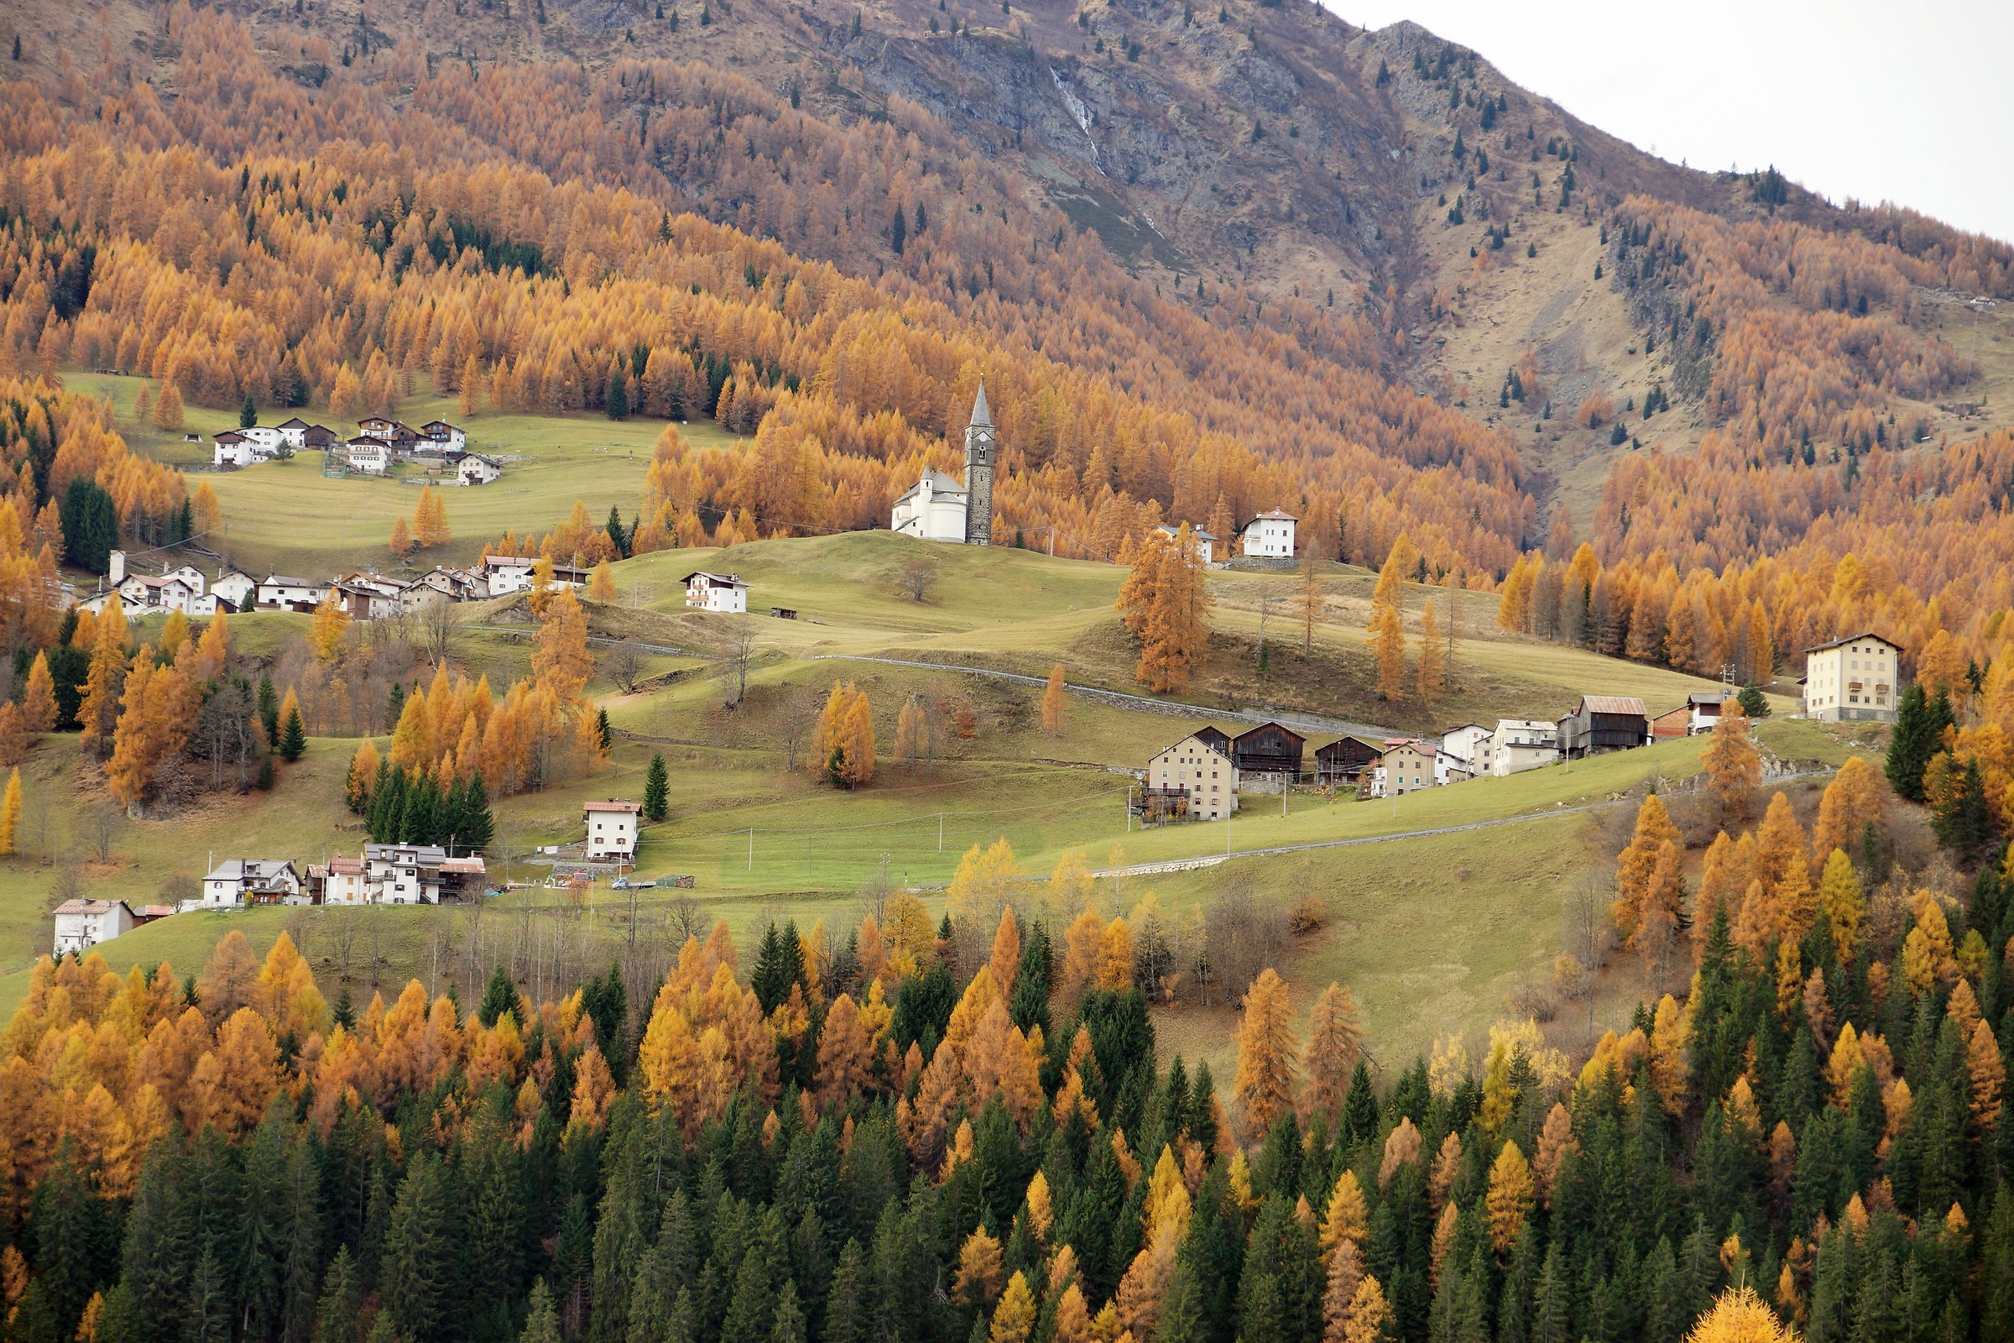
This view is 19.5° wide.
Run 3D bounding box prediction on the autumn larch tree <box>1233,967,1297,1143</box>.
[{"bbox_3d":[38.750,57.970,882.000,9.400,26.830,9.400,2,-5,0],"label":"autumn larch tree"}]

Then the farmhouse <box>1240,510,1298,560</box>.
[{"bbox_3d":[50.330,-26.290,1128.570,8.200,9.200,8.200,4,-7,-22],"label":"farmhouse"}]

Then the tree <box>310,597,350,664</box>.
[{"bbox_3d":[-153.380,-9.800,1330.000,8.990,17.460,8.990,2,-5,0],"label":"tree"}]

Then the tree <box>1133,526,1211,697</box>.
[{"bbox_3d":[32.100,-12.290,1130.000,14.070,32.250,14.070,2,-6,0],"label":"tree"}]

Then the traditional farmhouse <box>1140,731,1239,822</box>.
[{"bbox_3d":[34.660,19.650,1100.000,16.000,15.800,13.000,-1,-5,7],"label":"traditional farmhouse"}]

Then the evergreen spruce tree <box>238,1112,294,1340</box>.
[{"bbox_3d":[-103.450,77.320,820.000,7.000,31.340,7.000,2,-6,0],"label":"evergreen spruce tree"}]

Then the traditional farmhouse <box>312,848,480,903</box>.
[{"bbox_3d":[-103.270,34.560,1000.000,26.500,10.000,11.000,3,-6,-19],"label":"traditional farmhouse"}]

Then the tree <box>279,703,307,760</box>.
[{"bbox_3d":[-137.280,11.660,1130.000,5.290,11.200,5.290,2,-5,0],"label":"tree"}]

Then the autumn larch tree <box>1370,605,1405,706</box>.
[{"bbox_3d":[70.990,-3.370,1095.000,6.540,18.290,6.540,1,-6,0],"label":"autumn larch tree"}]

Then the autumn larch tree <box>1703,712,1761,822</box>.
[{"bbox_3d":[123.460,16.250,1000.000,9.300,18.400,9.300,0,-5,0],"label":"autumn larch tree"}]

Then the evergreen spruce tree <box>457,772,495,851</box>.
[{"bbox_3d":[-97.180,25.800,1075.000,6.500,14.600,6.500,0,-5,0],"label":"evergreen spruce tree"}]

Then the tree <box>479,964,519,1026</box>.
[{"bbox_3d":[-83.480,55.100,965.000,6.800,13.300,6.800,0,-5,0],"label":"tree"}]

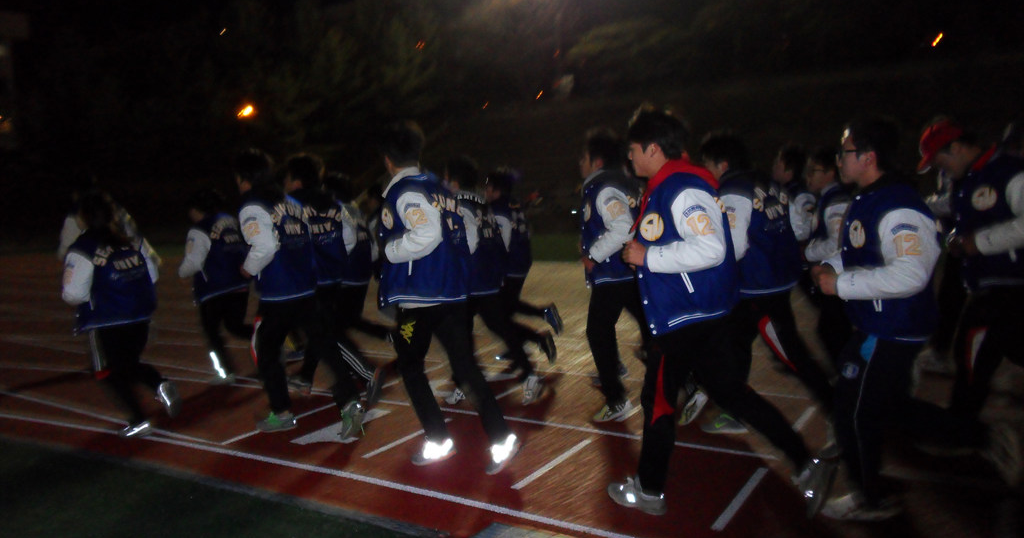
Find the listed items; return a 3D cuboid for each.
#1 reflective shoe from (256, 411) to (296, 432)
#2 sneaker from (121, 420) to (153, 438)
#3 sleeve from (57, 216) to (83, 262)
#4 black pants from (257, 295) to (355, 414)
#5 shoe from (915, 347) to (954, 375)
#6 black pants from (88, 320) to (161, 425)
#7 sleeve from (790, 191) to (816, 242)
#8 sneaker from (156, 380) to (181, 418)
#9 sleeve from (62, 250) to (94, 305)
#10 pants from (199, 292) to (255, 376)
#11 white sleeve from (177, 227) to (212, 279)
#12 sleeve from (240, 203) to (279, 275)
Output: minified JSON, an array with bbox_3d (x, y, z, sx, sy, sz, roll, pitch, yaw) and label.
[{"bbox_3d":[-1.483,0.960,4.470,0.280,0.115,0.100,-4,3,28],"label":"reflective shoe"},{"bbox_3d":[-2.353,1.000,4.450,0.250,0.100,0.090,-21,-7,35],"label":"sneaker"},{"bbox_3d":[-3.482,-0.241,5.600,0.230,0.360,0.160,3,7,23],"label":"sleeve"},{"bbox_3d":[-1.274,0.511,4.400,0.550,0.800,0.360,0,6,34],"label":"black pants"},{"bbox_3d":[3.291,0.758,5.537,0.280,0.115,0.100,3,7,23],"label":"shoe"},{"bbox_3d":[-2.426,0.640,4.480,0.470,0.690,0.330,0,6,32],"label":"black pants"},{"bbox_3d":[1.950,-0.355,4.800,0.240,0.350,0.160,3,7,23],"label":"sleeve"},{"bbox_3d":[-1.984,0.748,4.100,0.100,0.245,0.090,-17,-2,30],"label":"sneaker"},{"bbox_3d":[-2.436,0.048,3.980,0.230,0.330,0.170,4,8,29],"label":"sleeve"},{"bbox_3d":[-2.292,0.501,5.780,0.500,0.730,0.330,0,6,31],"label":"pants"},{"bbox_3d":[-2.540,-0.124,5.680,0.250,0.410,0.180,0,6,31],"label":"white sleeve"},{"bbox_3d":[-1.394,-0.163,3.920,0.230,0.400,0.160,3,7,23],"label":"sleeve"}]

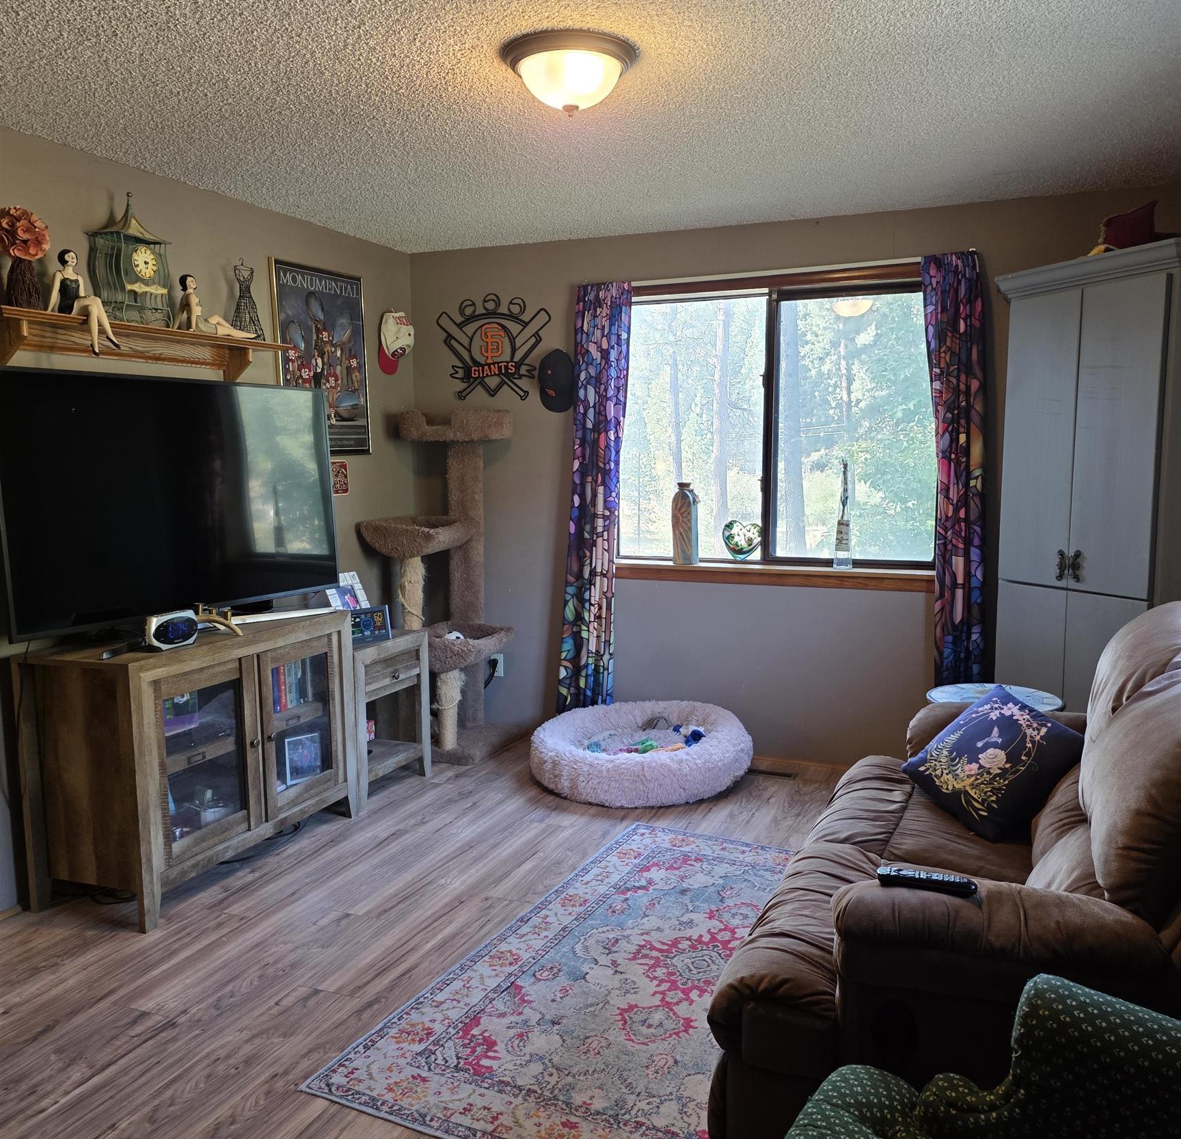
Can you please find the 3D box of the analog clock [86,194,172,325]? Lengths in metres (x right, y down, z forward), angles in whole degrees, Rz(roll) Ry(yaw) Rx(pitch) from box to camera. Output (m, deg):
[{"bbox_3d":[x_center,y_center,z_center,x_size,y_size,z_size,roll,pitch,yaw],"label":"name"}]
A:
[{"bbox_3d":[-1.503,-1.010,3.435,0.159,0.436,0.198,2,7,22],"label":"analog clock"}]

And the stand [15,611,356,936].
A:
[{"bbox_3d":[-1.314,0.609,3.612,0.439,0.809,1.078,2,7,22],"label":"stand"}]

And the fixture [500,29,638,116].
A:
[{"bbox_3d":[-0.050,-1.174,2.531,0.333,0.144,0.333,0,7,0],"label":"fixture"}]

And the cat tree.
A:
[{"bbox_3d":[-0.656,0.070,4.865,0.722,1.585,0.637,2,7,22],"label":"cat tree"}]

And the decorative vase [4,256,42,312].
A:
[{"bbox_3d":[-1.667,-0.836,3.076,0.099,0.159,0.099,2,7,22],"label":"decorative vase"}]

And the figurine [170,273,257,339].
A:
[{"bbox_3d":[-1.345,-0.935,3.776,0.110,0.205,0.396,2,7,22],"label":"figurine"}]

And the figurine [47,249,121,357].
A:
[{"bbox_3d":[-1.530,-0.804,3.158,0.183,0.314,0.116,2,7,22],"label":"figurine"}]

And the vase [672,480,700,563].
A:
[{"bbox_3d":[0.431,-0.210,4.759,0.101,0.371,0.092,2,7,22],"label":"vase"}]

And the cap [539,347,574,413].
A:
[{"bbox_3d":[-0.153,-0.871,4.822,0.177,0.276,0.120,2,7,22],"label":"cap"}]

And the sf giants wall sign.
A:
[{"bbox_3d":[-0.462,-1.059,4.988,0.605,0.498,0.024,2,7,22],"label":"sf giants wall sign"}]

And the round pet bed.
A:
[{"bbox_3d":[0.220,0.777,4.509,0.948,0.251,0.948,0,7,0],"label":"round pet bed"}]

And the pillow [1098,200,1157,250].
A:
[{"bbox_3d":[1.768,-1.100,3.447,0.097,0.194,0.241,-3,7,-21],"label":"pillow"}]

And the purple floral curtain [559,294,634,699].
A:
[{"bbox_3d":[0.014,-0.252,4.829,0.352,2.099,0.106,2,7,22],"label":"purple floral curtain"}]

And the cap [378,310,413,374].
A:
[{"bbox_3d":[-0.914,-1.062,4.921,0.126,0.275,0.169,2,7,22],"label":"cap"}]

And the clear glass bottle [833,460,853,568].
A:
[{"bbox_3d":[1.061,-0.232,4.383,0.080,0.461,0.080,2,7,23],"label":"clear glass bottle"}]

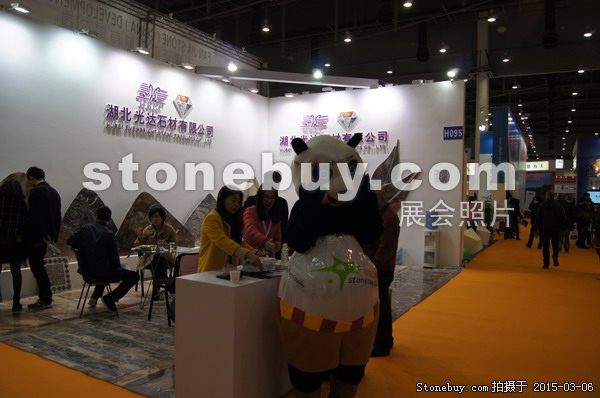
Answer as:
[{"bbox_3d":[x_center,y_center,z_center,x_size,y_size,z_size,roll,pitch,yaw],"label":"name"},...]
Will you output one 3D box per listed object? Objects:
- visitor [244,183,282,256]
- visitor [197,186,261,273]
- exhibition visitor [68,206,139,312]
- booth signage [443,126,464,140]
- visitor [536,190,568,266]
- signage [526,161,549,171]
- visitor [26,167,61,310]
[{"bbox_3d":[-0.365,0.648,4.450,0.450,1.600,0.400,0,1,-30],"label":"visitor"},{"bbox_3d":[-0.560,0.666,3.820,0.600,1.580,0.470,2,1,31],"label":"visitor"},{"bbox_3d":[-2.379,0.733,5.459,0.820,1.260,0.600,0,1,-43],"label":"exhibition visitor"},{"bbox_3d":[3.273,-1.390,9.566,0.420,0.270,0.030,1,1,30],"label":"booth signage"},{"bbox_3d":[5.495,0.644,9.857,0.600,1.710,0.420,1,1,30],"label":"visitor"},{"bbox_3d":[16.773,-2.315,32.000,1.750,0.640,0.120,1,1,30],"label":"signage"},{"bbox_3d":[-3.193,0.476,5.589,0.360,1.750,0.460,1,1,15],"label":"visitor"}]

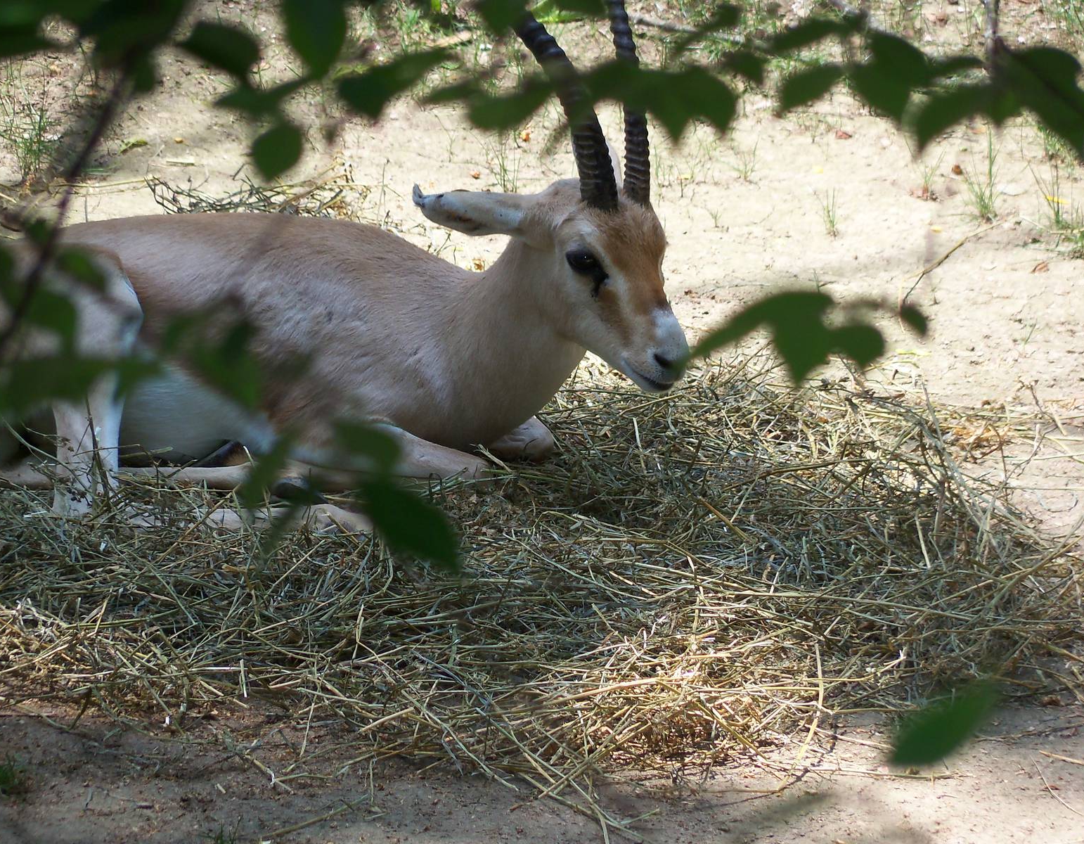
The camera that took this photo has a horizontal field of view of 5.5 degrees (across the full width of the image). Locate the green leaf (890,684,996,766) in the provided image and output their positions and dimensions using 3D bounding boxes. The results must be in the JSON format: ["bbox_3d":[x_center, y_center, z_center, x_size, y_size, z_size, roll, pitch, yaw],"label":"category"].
[{"bbox_3d":[0.198,0.149,5.600,0.062,0.028,0.035,-34,12,0],"label":"green leaf"}]

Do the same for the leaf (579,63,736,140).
[{"bbox_3d":[0.068,-0.183,6.500,0.088,0.044,0.045,0,14,0],"label":"leaf"}]

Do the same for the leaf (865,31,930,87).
[{"bbox_3d":[0.203,-0.207,6.500,0.036,0.031,0.035,0,14,0],"label":"leaf"}]

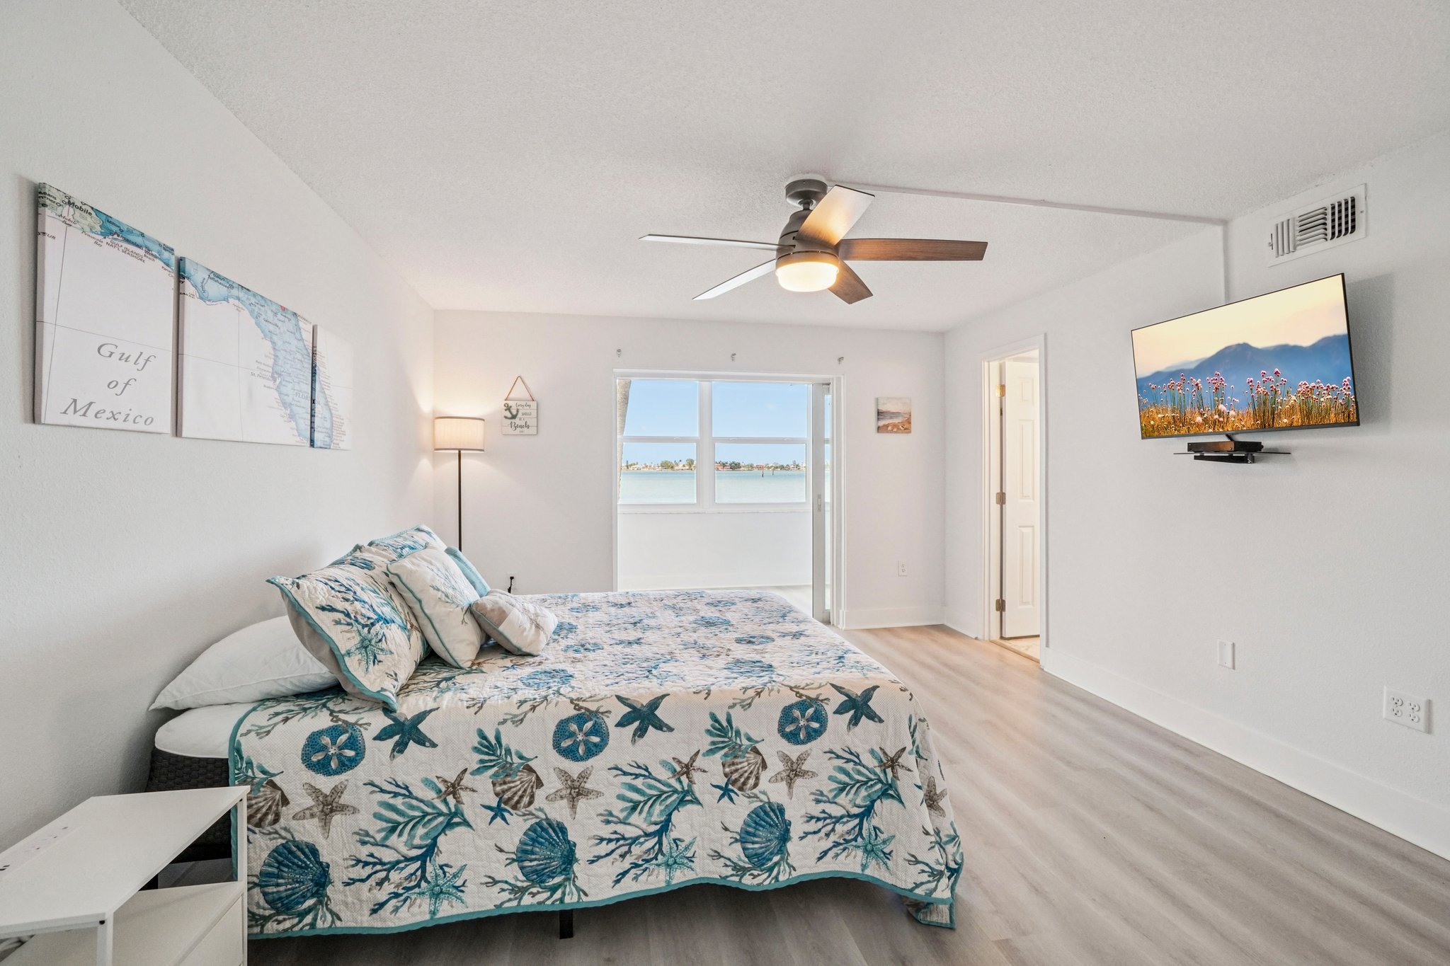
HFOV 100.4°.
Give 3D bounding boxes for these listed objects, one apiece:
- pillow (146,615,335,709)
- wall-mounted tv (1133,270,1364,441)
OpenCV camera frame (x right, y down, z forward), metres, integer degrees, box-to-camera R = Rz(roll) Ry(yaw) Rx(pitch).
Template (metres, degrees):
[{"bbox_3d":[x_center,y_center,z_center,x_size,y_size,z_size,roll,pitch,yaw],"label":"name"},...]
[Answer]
[{"bbox_3d":[-1.314,0.510,1.947,0.500,0.190,0.680,0,1,-11],"label":"pillow"},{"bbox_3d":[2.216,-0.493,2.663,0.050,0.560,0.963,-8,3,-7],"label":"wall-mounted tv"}]

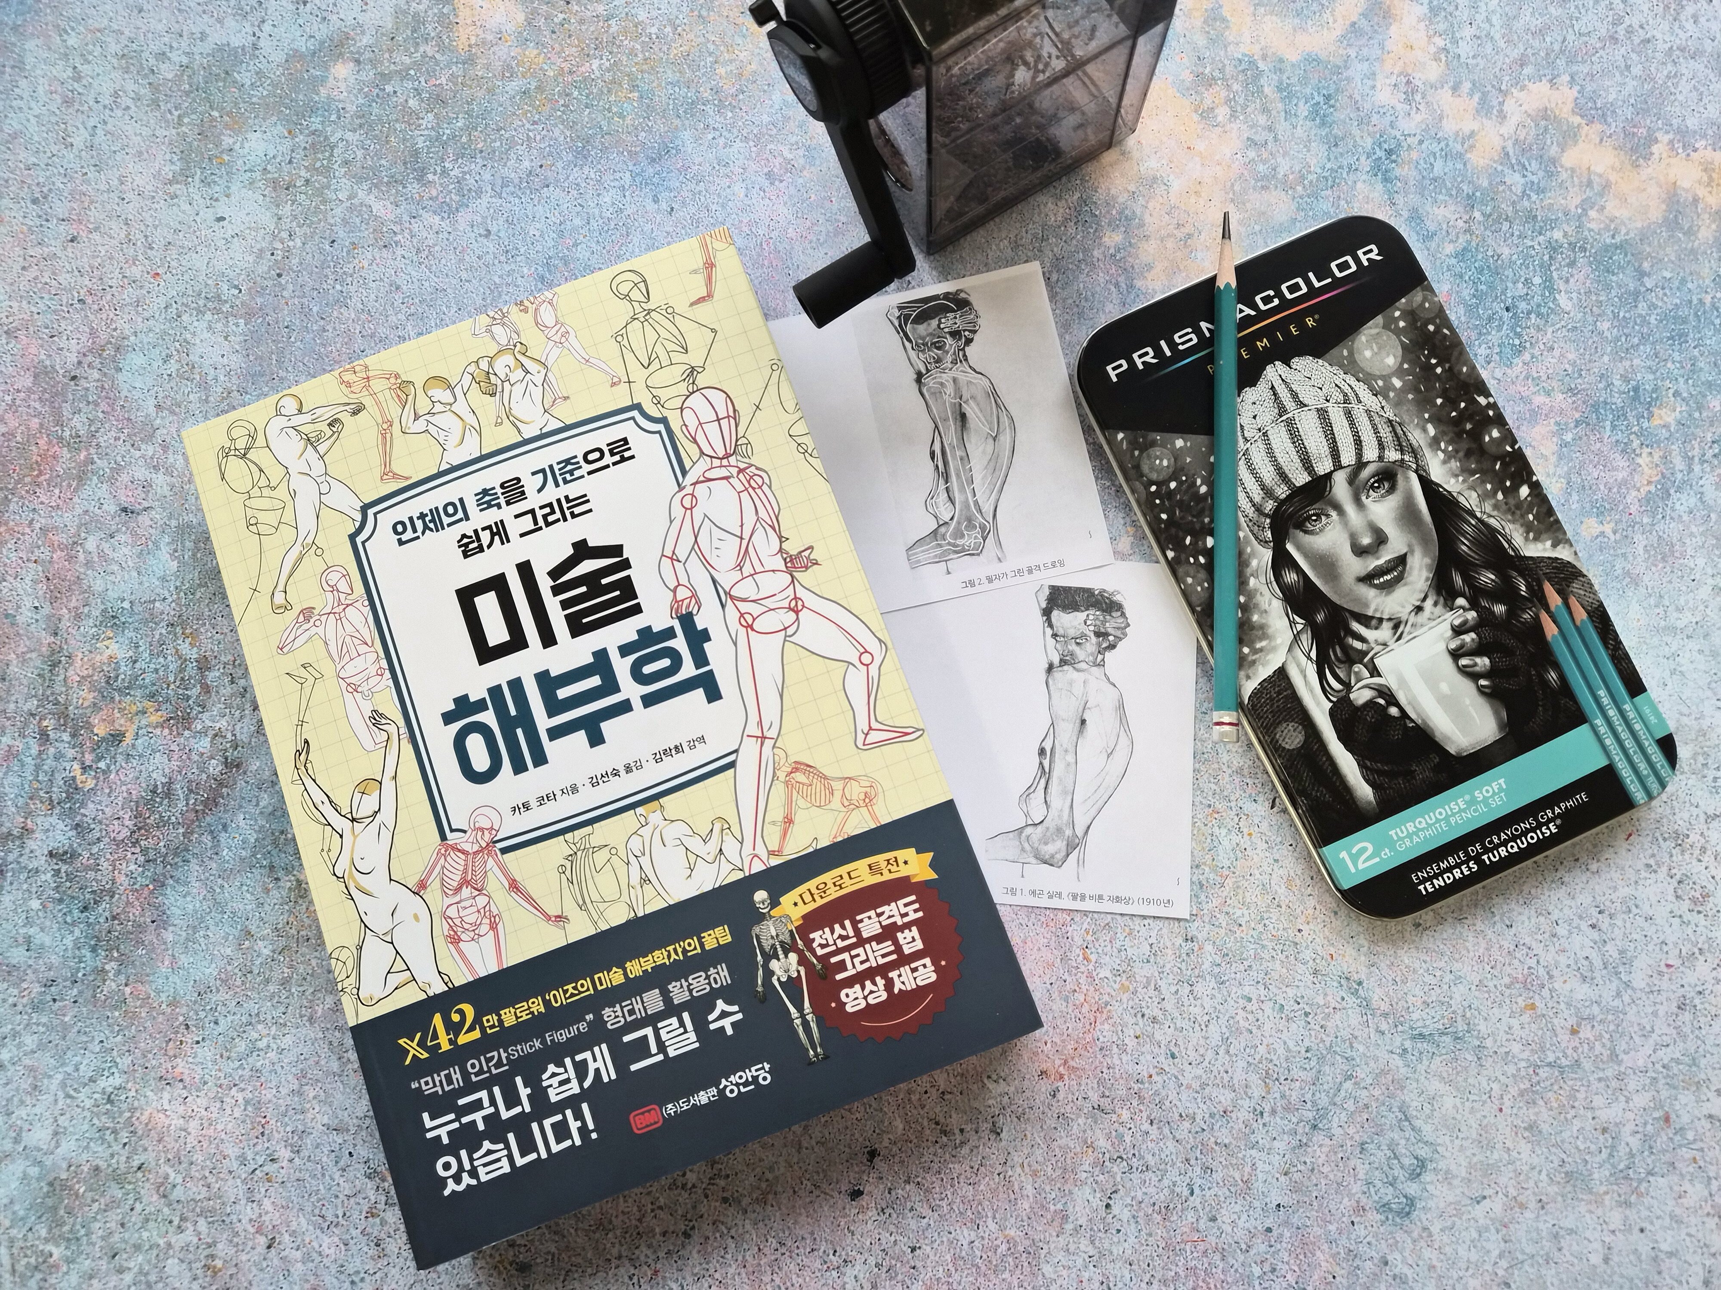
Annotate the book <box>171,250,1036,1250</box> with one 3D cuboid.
[{"bbox_3d":[-0.080,0.021,0.344,0.182,0.022,0.257,-21,80,-1],"label":"book"}]

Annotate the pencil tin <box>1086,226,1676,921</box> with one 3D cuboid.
[{"bbox_3d":[0.151,-0.027,0.343,0.106,0.015,0.193,-24,80,-1],"label":"pencil tin"}]

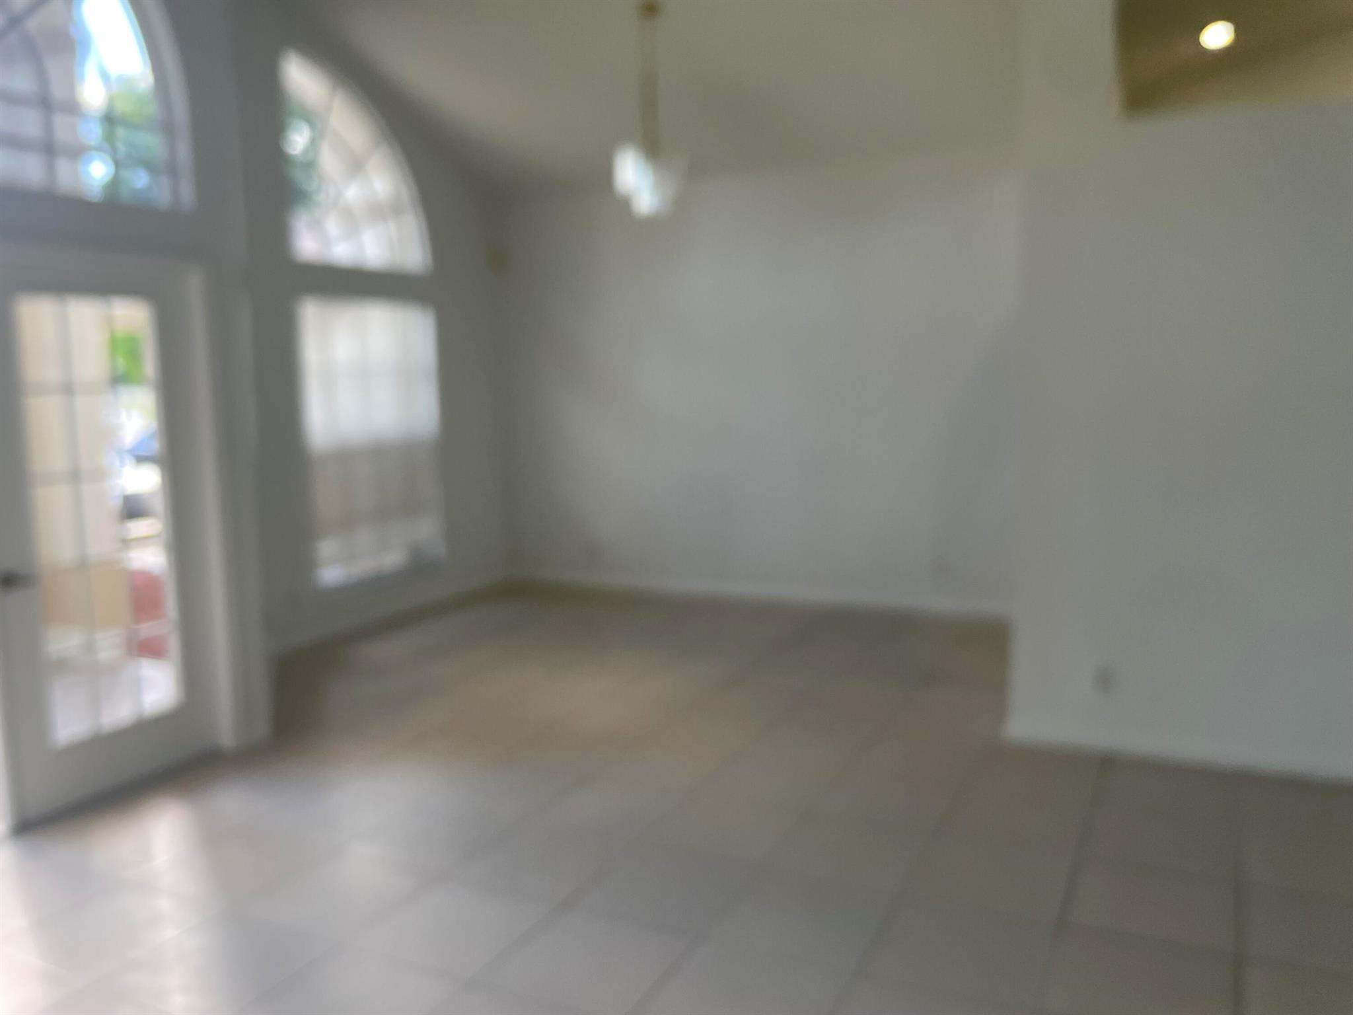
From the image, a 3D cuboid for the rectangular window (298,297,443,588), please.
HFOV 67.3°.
[{"bbox_3d":[-2.048,-0.462,6.987,0.090,1.840,1.220,2,7,27],"label":"rectangular window"}]

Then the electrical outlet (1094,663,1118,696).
[{"bbox_3d":[1.753,0.707,4.158,0.078,0.122,0.015,2,7,27],"label":"electrical outlet"}]

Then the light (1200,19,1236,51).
[{"bbox_3d":[2.846,-2.485,5.350,0.170,0.040,0.170,2,7,27],"label":"light"}]

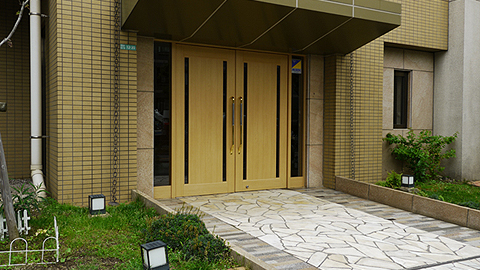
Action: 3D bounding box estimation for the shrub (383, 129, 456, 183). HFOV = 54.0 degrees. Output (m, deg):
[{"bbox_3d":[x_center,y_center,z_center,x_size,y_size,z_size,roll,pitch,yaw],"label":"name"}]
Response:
[{"bbox_3d":[3.136,0.362,8.101,1.248,0.905,0.780,0,1,-30],"label":"shrub"}]

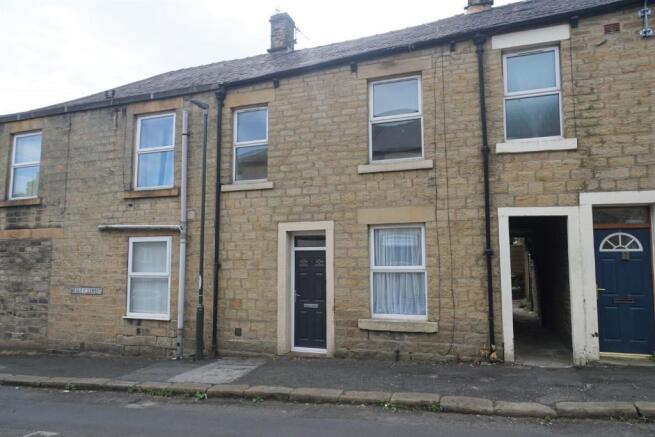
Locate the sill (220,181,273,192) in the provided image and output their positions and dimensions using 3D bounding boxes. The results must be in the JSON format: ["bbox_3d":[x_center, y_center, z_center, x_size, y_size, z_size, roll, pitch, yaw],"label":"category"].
[{"bbox_3d":[-1.660,-0.648,9.295,1.254,0.119,0.200,-2,-6,20],"label":"sill"}]

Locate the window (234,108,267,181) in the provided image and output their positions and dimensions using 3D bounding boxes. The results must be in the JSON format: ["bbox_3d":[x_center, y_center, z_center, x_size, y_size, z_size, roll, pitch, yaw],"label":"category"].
[{"bbox_3d":[-1.656,-1.601,9.580,0.851,1.635,0.100,-2,-5,21],"label":"window"}]

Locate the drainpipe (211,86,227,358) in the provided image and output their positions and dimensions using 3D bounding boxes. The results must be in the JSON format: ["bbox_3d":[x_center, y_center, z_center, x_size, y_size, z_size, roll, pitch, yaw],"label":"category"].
[{"bbox_3d":[-2.297,0.003,9.332,0.160,5.736,0.160,-2,-6,20],"label":"drainpipe"}]

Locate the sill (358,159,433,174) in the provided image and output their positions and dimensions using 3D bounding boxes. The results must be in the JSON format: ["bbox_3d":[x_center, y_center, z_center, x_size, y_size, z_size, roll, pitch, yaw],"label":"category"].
[{"bbox_3d":[1.293,-0.955,8.260,1.412,0.157,0.170,-2,-5,21],"label":"sill"}]

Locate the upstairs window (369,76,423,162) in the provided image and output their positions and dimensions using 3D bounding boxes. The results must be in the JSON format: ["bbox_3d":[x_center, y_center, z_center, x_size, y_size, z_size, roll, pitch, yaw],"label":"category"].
[{"bbox_3d":[1.334,-1.880,8.427,1.014,1.578,0.100,-2,-5,21],"label":"upstairs window"}]

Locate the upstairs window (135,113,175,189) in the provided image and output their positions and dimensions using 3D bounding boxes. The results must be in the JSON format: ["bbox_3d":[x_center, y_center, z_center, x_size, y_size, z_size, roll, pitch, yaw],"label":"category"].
[{"bbox_3d":[-4.123,-1.592,10.551,1.162,1.804,0.100,-2,-5,21],"label":"upstairs window"}]

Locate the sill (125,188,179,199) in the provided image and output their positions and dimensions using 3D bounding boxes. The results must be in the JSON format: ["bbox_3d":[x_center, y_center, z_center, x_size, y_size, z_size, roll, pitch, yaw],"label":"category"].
[{"bbox_3d":[-4.040,-0.547,10.174,1.552,0.145,0.200,-2,-6,20],"label":"sill"}]

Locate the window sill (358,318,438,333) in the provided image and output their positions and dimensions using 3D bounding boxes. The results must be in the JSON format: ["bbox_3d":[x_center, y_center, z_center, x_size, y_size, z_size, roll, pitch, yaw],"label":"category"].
[{"bbox_3d":[1.301,1.958,8.003,1.441,0.181,0.170,-2,-5,21],"label":"window sill"}]

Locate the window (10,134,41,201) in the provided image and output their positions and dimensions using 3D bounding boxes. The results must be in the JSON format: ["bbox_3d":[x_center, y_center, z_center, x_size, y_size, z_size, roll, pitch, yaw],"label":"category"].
[{"bbox_3d":[-8.388,-1.455,12.219,1.154,1.848,0.100,-2,-5,21],"label":"window"}]

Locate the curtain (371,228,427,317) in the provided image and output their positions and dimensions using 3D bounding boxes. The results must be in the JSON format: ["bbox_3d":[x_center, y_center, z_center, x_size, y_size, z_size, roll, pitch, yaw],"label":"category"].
[{"bbox_3d":[1.349,1.006,8.167,1.020,1.653,0.080,-2,-6,20],"label":"curtain"}]

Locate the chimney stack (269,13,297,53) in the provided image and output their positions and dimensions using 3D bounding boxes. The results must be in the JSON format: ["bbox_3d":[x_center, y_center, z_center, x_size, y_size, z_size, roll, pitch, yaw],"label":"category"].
[{"bbox_3d":[-1.323,-5.443,13.210,0.594,1.149,0.580,-2,-6,20],"label":"chimney stack"}]

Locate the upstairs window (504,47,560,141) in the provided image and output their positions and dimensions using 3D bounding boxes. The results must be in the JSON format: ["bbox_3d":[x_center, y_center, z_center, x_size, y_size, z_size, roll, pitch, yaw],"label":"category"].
[{"bbox_3d":[3.550,-2.127,7.575,0.876,1.585,0.100,-2,-5,21],"label":"upstairs window"}]

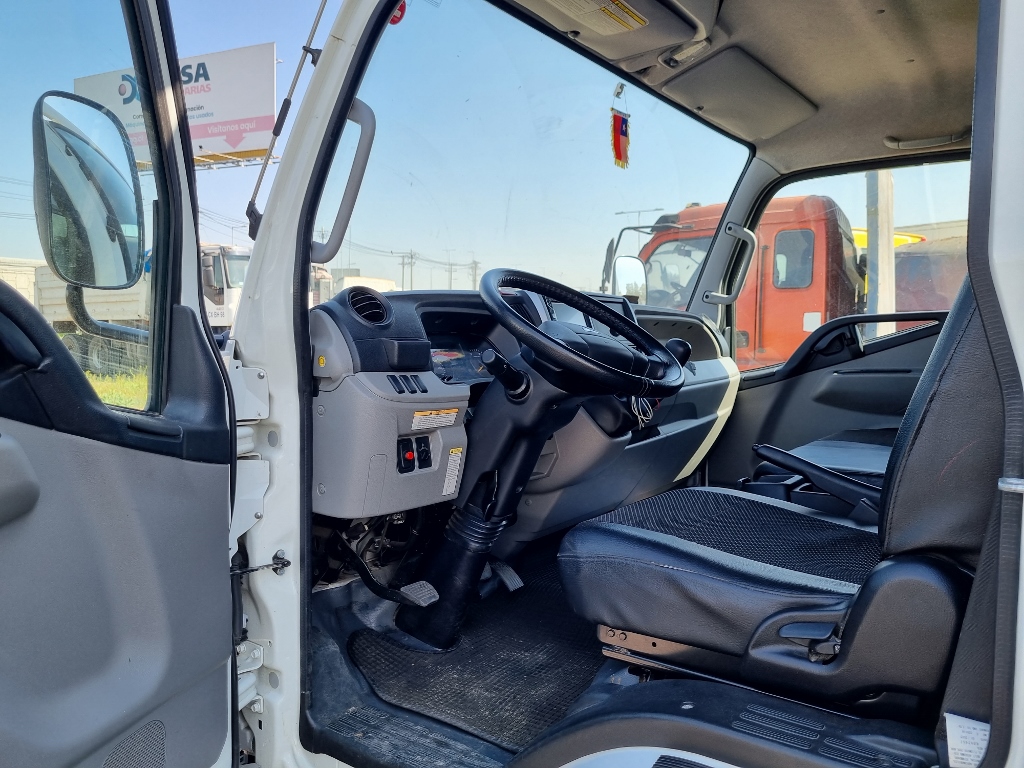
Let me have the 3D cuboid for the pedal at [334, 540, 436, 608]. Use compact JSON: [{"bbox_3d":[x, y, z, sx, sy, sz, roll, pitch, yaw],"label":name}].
[{"bbox_3d":[-0.232,0.350,1.475,0.200,0.170,0.170,3,5,33],"label":"pedal"}]

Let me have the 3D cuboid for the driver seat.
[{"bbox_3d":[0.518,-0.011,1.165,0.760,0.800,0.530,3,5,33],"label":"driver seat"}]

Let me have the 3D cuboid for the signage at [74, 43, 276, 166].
[{"bbox_3d":[-14.790,-11.748,33.146,11.396,4.100,0.350,2,5,23],"label":"signage"}]

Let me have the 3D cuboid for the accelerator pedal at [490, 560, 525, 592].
[{"bbox_3d":[-0.002,0.434,1.749,0.090,0.080,0.070,3,5,33],"label":"accelerator pedal"}]

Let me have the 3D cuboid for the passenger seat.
[{"bbox_3d":[1.051,-0.038,1.825,0.620,0.750,0.640,3,5,33],"label":"passenger seat"}]

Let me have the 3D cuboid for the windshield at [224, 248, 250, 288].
[{"bbox_3d":[-6.221,-2.750,18.800,0.320,0.850,2.100,2,5,26],"label":"windshield"}]

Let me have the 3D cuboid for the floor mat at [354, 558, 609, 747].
[{"bbox_3d":[-0.011,0.528,1.643,0.560,0.070,0.670,3,5,33],"label":"floor mat"}]

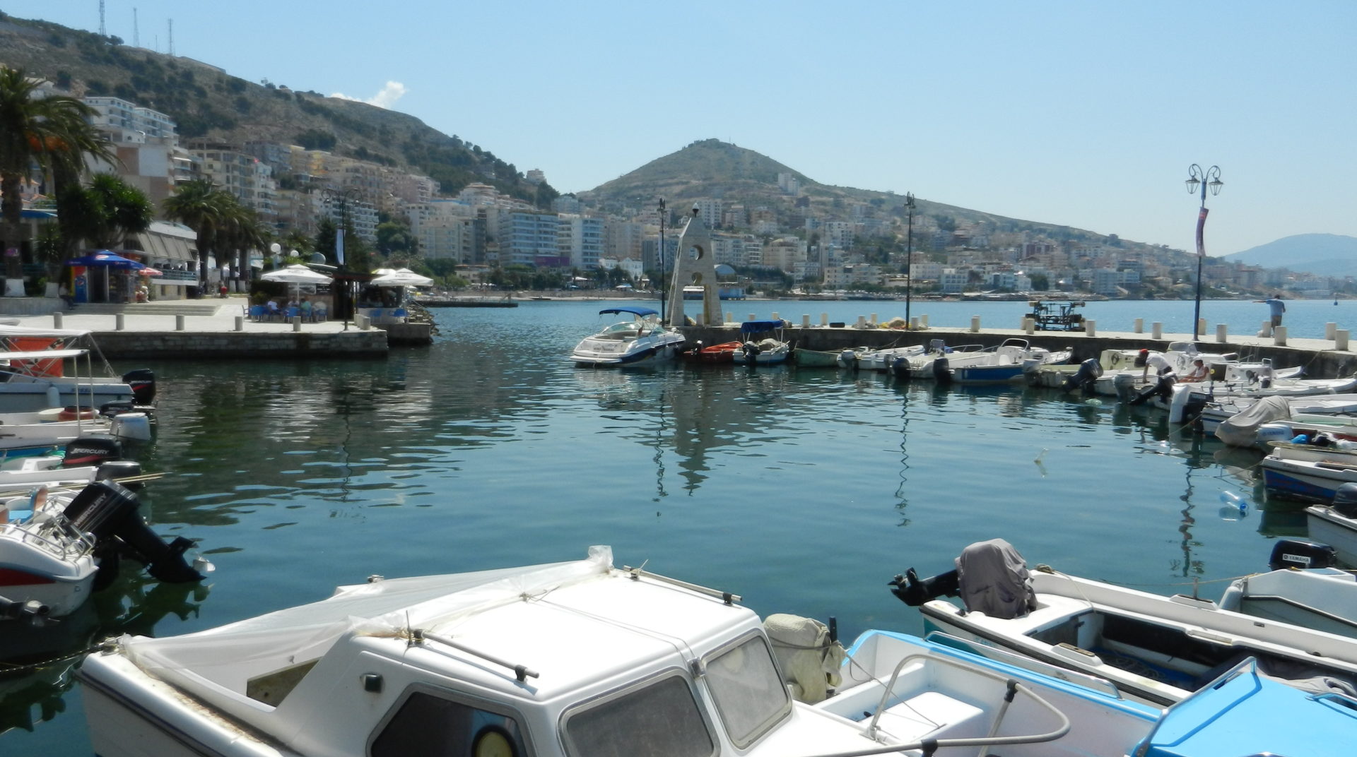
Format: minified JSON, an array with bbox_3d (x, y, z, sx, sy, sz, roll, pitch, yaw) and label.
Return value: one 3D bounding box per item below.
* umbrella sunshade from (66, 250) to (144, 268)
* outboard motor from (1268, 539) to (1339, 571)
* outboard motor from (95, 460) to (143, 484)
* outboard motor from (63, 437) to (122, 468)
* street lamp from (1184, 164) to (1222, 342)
[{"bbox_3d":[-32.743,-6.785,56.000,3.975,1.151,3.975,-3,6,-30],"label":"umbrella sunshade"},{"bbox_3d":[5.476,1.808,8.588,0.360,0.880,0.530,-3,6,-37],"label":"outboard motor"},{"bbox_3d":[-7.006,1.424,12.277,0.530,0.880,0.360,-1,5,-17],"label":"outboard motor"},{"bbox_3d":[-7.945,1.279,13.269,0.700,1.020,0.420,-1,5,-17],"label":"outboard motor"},{"bbox_3d":[19.649,-4.727,36.861,1.450,6.600,0.450,-2,5,-22],"label":"street lamp"}]

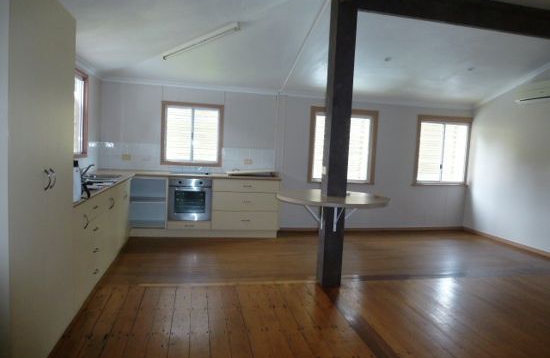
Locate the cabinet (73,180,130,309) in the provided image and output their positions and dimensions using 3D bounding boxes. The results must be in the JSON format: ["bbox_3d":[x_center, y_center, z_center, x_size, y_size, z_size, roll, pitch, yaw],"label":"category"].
[{"bbox_3d":[-1.910,0.491,3.717,0.600,0.880,2.650,2,4,-13],"label":"cabinet"}]

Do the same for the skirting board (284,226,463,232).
[{"bbox_3d":[1.777,0.868,6.712,3.610,0.065,0.020,2,4,-13],"label":"skirting board"}]

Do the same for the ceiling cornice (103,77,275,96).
[{"bbox_3d":[-1.250,-1.418,5.827,2.700,0.085,0.080,2,4,-13],"label":"ceiling cornice"}]

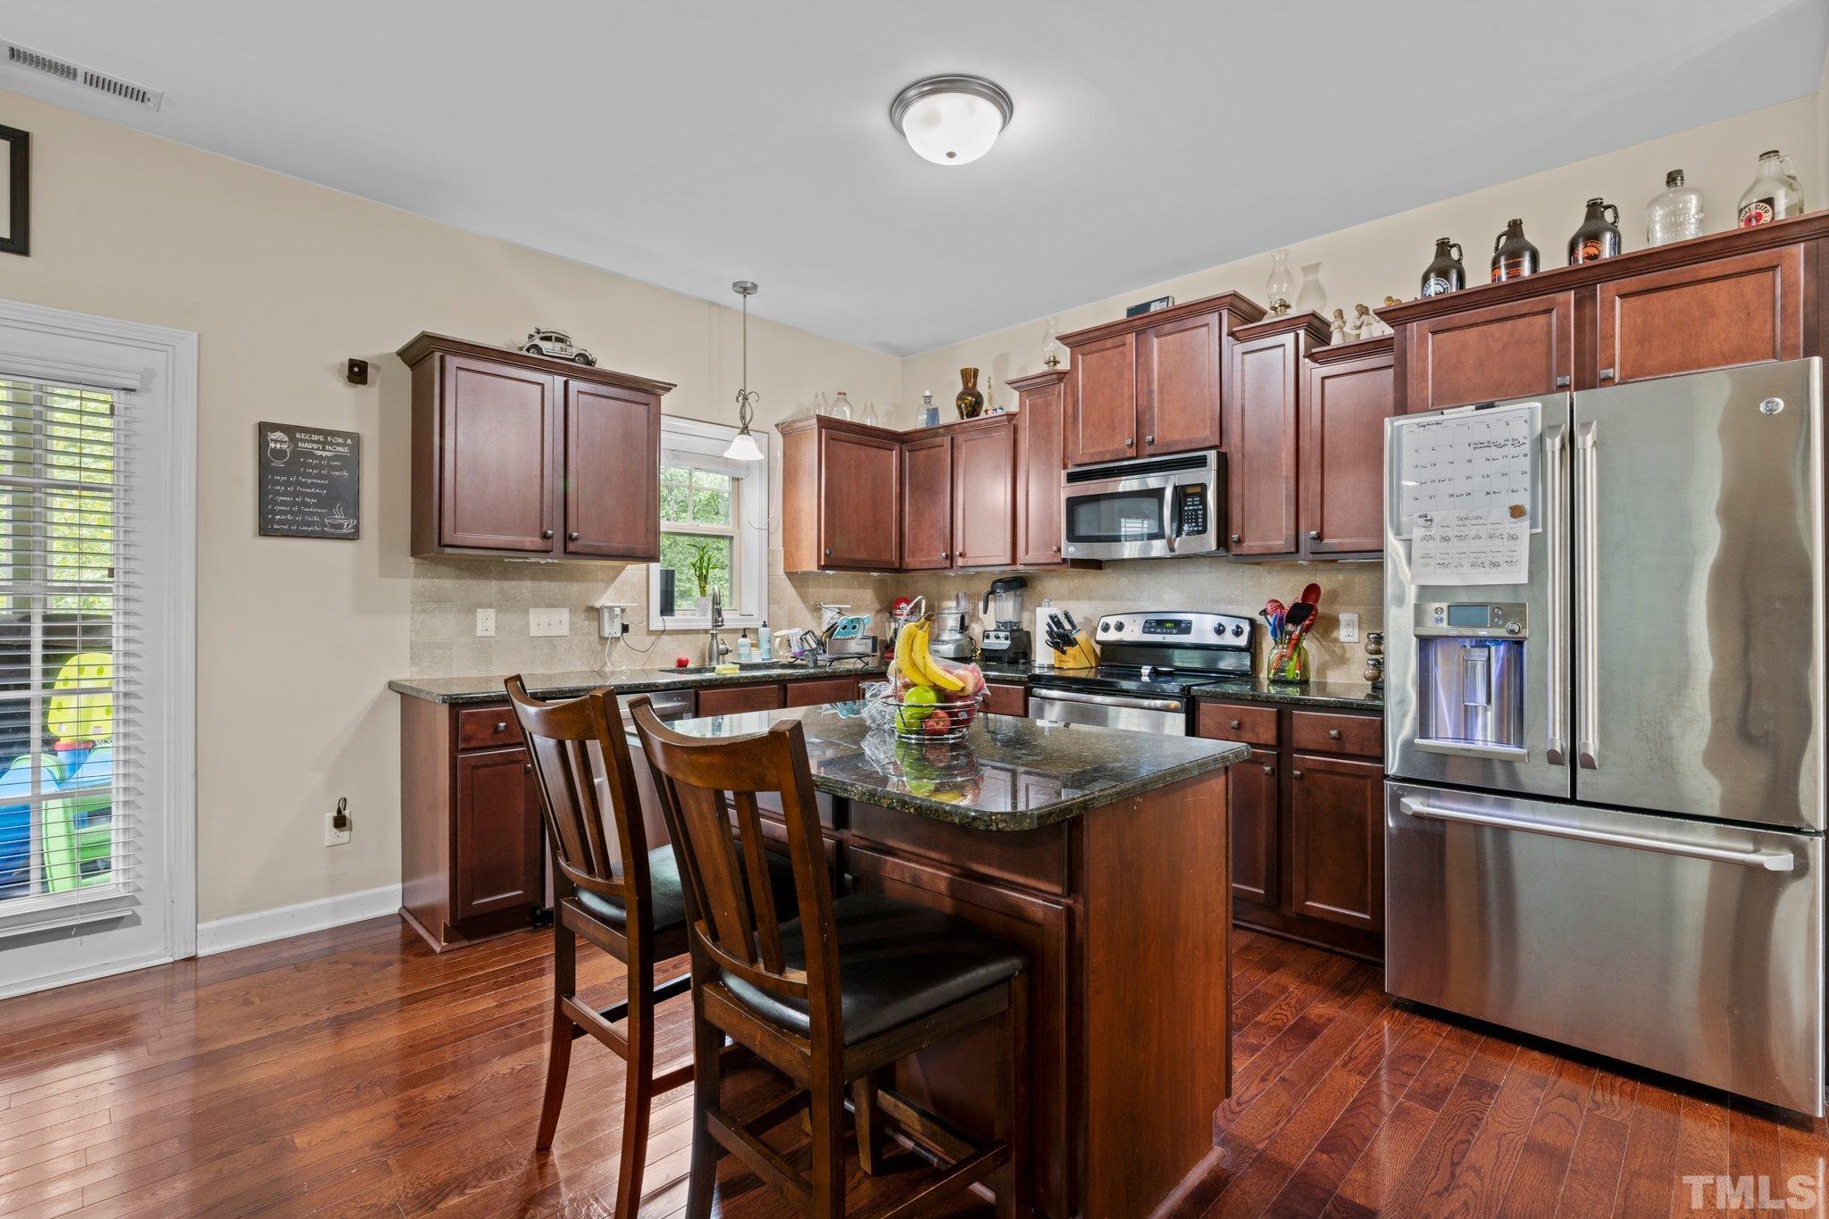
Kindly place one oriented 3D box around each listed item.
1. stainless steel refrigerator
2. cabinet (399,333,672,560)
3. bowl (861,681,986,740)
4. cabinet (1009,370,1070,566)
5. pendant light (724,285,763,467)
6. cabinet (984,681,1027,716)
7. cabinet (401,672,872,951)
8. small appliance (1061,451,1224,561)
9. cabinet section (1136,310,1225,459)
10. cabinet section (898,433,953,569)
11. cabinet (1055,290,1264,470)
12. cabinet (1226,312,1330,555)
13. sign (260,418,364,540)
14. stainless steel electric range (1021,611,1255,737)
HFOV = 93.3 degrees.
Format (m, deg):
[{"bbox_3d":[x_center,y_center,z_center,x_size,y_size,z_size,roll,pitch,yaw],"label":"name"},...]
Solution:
[{"bbox_3d":[2.010,0.308,2.557,0.910,1.770,0.890,0,0,44],"label":"stainless steel refrigerator"},{"bbox_3d":[-1.547,-0.605,3.616,0.360,0.794,1.010,0,0,45],"label":"cabinet"},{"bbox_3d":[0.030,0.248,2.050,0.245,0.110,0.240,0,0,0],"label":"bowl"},{"bbox_3d":[0.712,-0.666,4.318,0.365,0.932,0.360,0,0,45],"label":"cabinet"},{"bbox_3d":[-0.824,-1.153,4.197,0.194,0.829,0.194,0,0,0],"label":"pendant light"},{"bbox_3d":[0.545,0.767,4.289,0.555,0.870,0.630,0,0,45],"label":"cabinet"},{"bbox_3d":[-1.055,0.761,3.930,0.633,0.857,2.139,0,0,44],"label":"cabinet"},{"bbox_3d":[1.092,-0.438,3.890,0.754,0.410,0.430,0,0,45],"label":"small appliance"},{"bbox_3d":[1.254,-0.959,3.798,0.389,0.576,0.325,0,0,44],"label":"cabinet section"},{"bbox_3d":[0.181,-0.580,4.846,0.394,0.732,0.330,0,0,44],"label":"cabinet section"},{"bbox_3d":[1.116,-0.977,3.939,0.869,0.629,0.370,0,0,44],"label":"cabinet"},{"bbox_3d":[1.518,-0.670,3.545,0.361,0.935,0.370,0,0,44],"label":"cabinet"},{"bbox_3d":[-2.189,-0.459,3.135,0.018,0.399,0.308,0,0,44],"label":"sign"},{"bbox_3d":[0.987,0.609,3.787,0.762,1.190,0.680,0,0,45],"label":"stainless steel electric range"}]

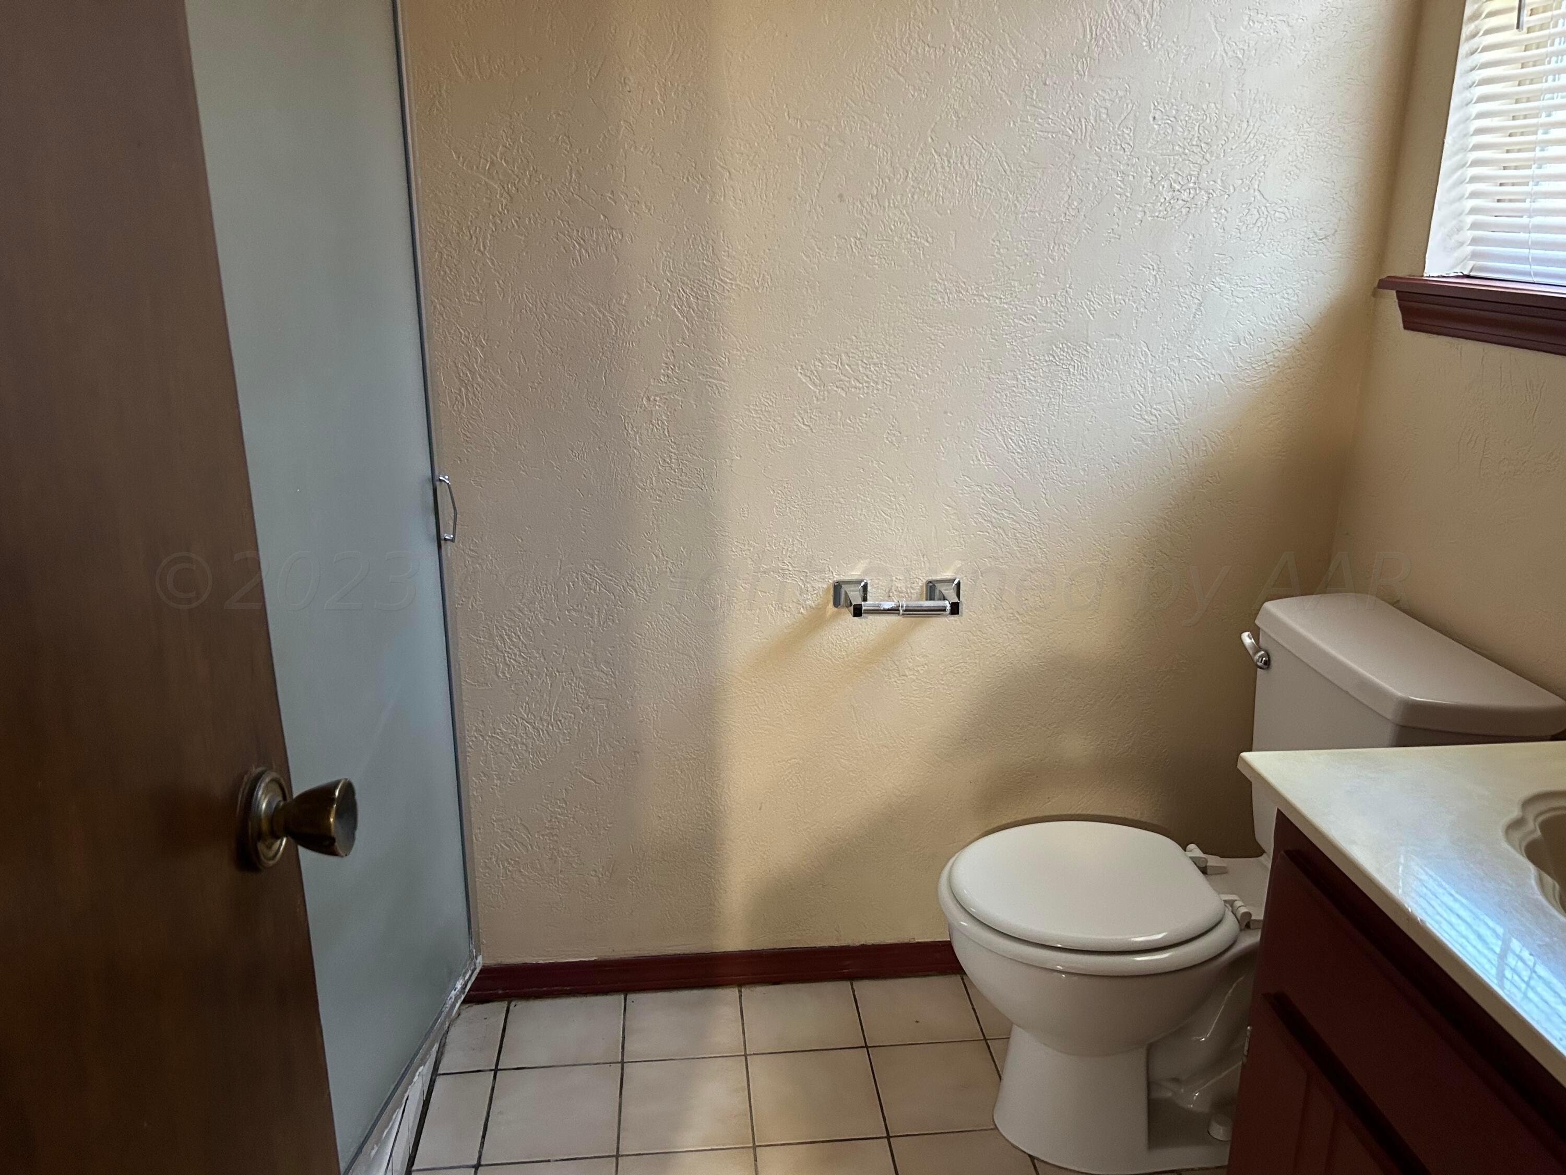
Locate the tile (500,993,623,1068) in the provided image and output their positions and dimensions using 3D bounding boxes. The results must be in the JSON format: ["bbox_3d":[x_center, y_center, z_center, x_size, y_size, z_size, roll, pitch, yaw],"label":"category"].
[{"bbox_3d":[-0.374,0.760,2.010,0.199,0.009,0.175,-1,18,-5],"label":"tile"}]

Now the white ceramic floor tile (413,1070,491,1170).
[{"bbox_3d":[-0.507,0.828,1.829,0.090,0.010,0.200,-1,17,-5],"label":"white ceramic floor tile"}]

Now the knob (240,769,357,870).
[{"bbox_3d":[-0.328,0.157,0.801,0.060,0.065,0.065,0,17,-2],"label":"knob"}]

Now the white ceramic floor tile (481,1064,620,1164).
[{"bbox_3d":[-0.356,0.818,1.830,0.199,0.009,0.199,-1,18,-5],"label":"white ceramic floor tile"}]

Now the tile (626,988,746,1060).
[{"bbox_3d":[-0.172,0.762,2.046,0.200,0.010,0.179,-1,17,-5],"label":"tile"}]

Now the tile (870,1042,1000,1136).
[{"bbox_3d":[0.251,0.802,1.886,0.199,0.009,0.199,-1,18,-5],"label":"tile"}]

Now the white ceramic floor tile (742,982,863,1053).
[{"bbox_3d":[0.031,0.749,2.047,0.199,0.009,0.175,-1,18,-5],"label":"white ceramic floor tile"}]

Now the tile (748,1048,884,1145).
[{"bbox_3d":[0.049,0.807,1.867,0.199,0.009,0.199,-1,18,-5],"label":"tile"}]

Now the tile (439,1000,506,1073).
[{"bbox_3d":[-0.525,0.771,2.014,0.090,0.010,0.179,-1,17,-5],"label":"tile"}]

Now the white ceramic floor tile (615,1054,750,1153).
[{"bbox_3d":[-0.153,0.812,1.849,0.199,0.009,0.199,-1,18,-5],"label":"white ceramic floor tile"}]

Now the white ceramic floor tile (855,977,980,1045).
[{"bbox_3d":[0.236,0.752,2.084,0.200,0.010,0.179,-1,17,-5],"label":"white ceramic floor tile"}]

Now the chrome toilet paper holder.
[{"bbox_3d":[0.194,0.020,1.920,0.210,0.051,0.080,-2,18,-5],"label":"chrome toilet paper holder"}]

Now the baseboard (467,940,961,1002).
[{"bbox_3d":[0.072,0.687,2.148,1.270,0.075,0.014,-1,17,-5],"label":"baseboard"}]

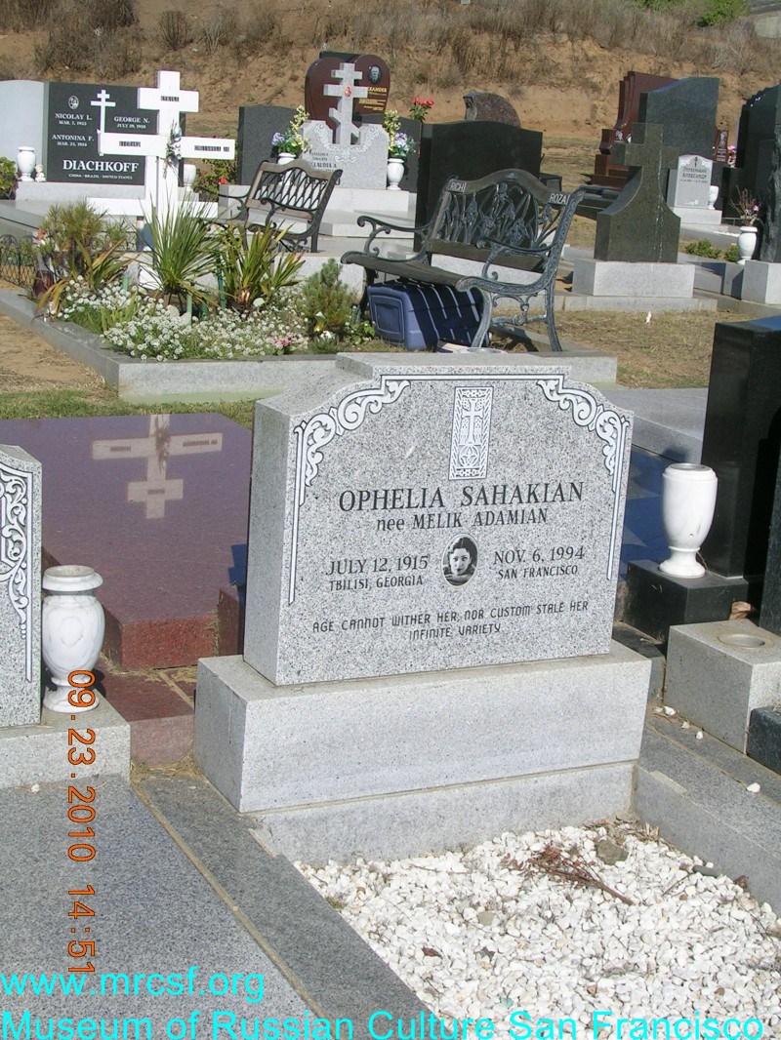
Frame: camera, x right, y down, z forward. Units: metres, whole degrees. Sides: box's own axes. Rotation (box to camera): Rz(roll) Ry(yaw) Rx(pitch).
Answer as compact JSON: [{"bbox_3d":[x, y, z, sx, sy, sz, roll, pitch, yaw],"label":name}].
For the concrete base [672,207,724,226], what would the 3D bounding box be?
[{"bbox_3d":[3.149,-3.241,18.251,0.700,0.150,0.300,-3,15,-26],"label":"concrete base"}]

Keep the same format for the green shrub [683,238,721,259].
[{"bbox_3d":[2.675,-2.332,14.700,0.290,0.170,0.270,-3,15,-26],"label":"green shrub"}]

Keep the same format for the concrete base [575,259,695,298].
[{"bbox_3d":[1.856,-1.838,13.048,0.905,0.250,0.290,-3,15,-26],"label":"concrete base"}]

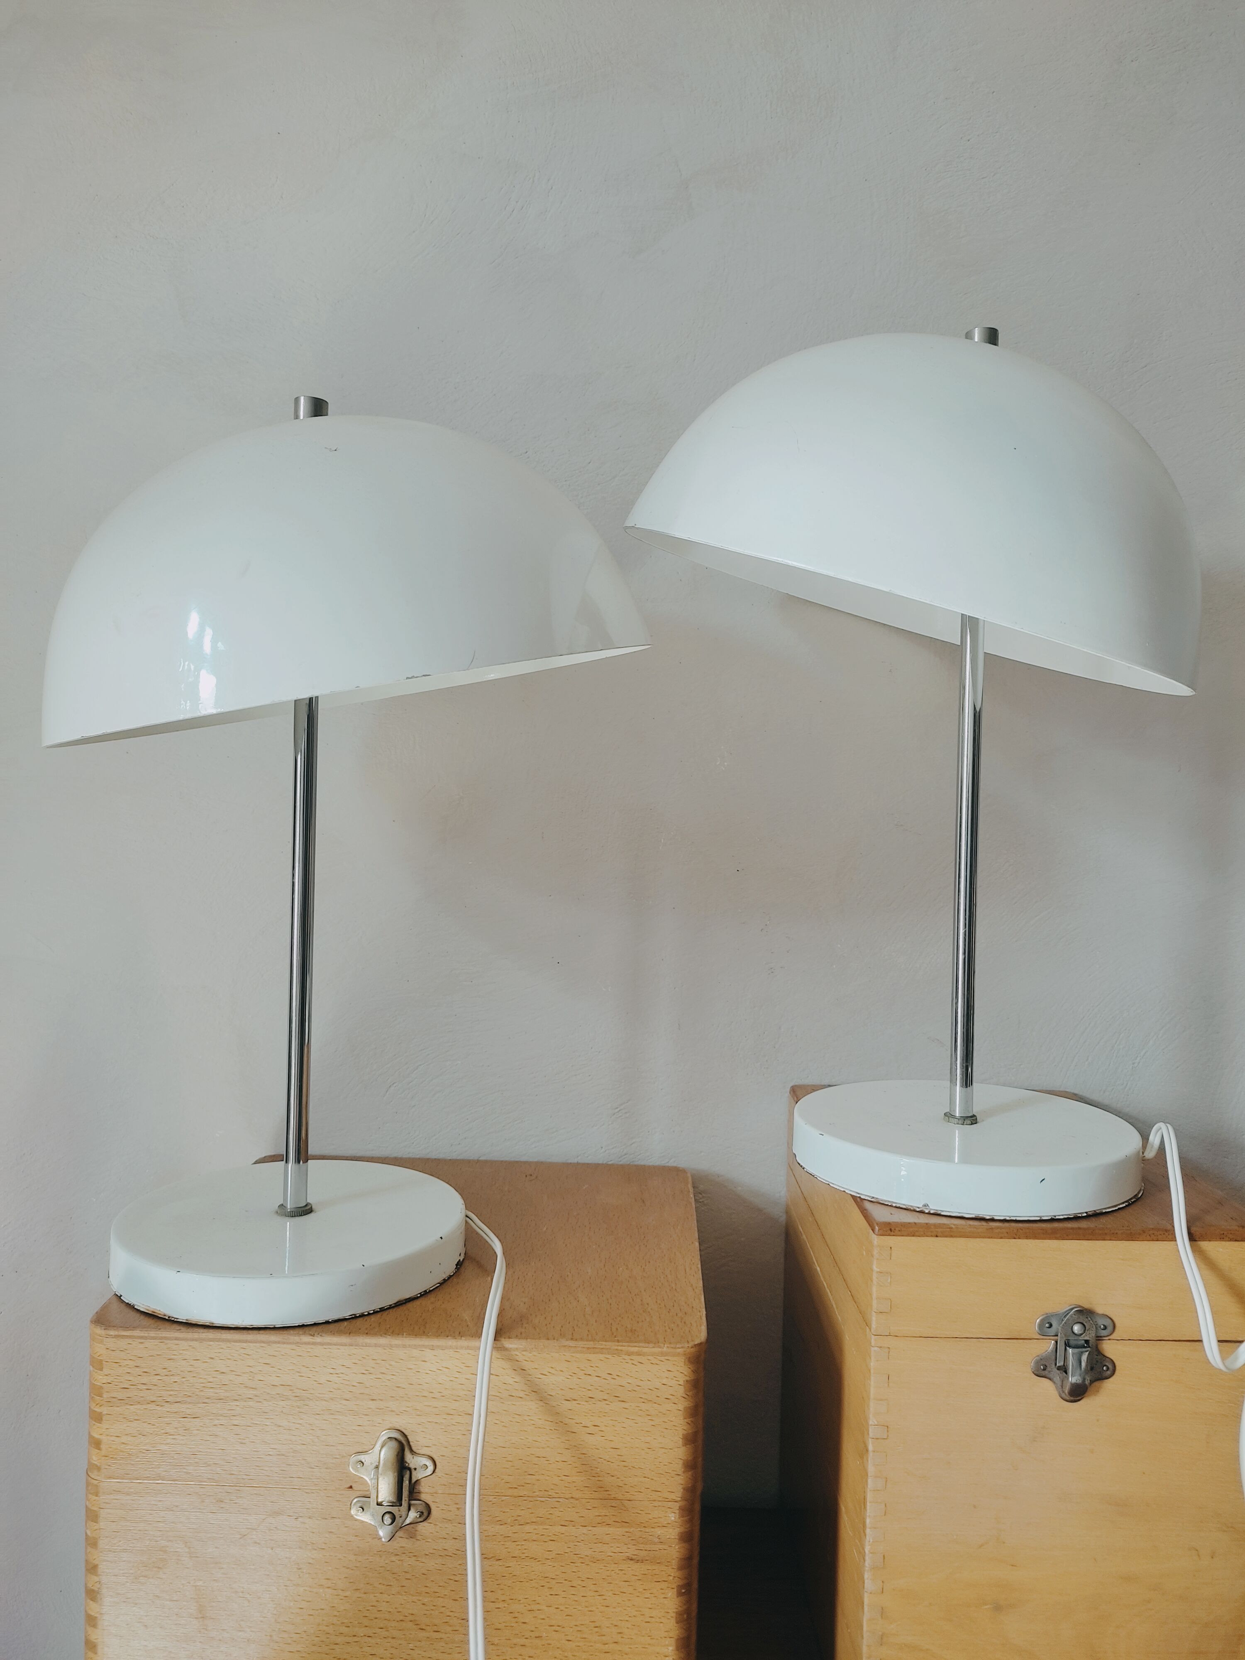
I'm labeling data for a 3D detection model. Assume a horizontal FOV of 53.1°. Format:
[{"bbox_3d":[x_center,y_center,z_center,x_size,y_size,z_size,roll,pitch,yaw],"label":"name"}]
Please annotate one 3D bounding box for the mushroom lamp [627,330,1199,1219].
[{"bbox_3d":[0.156,-0.046,0.702,0.311,0.449,0.310,1,2,0],"label":"mushroom lamp"}]

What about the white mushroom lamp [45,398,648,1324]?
[{"bbox_3d":[-0.144,0.001,0.674,0.314,0.451,0.315,1,2,0],"label":"white mushroom lamp"}]

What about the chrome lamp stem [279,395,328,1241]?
[{"bbox_3d":[-0.168,-0.012,0.655,0.019,0.428,0.019,1,2,0],"label":"chrome lamp stem"}]

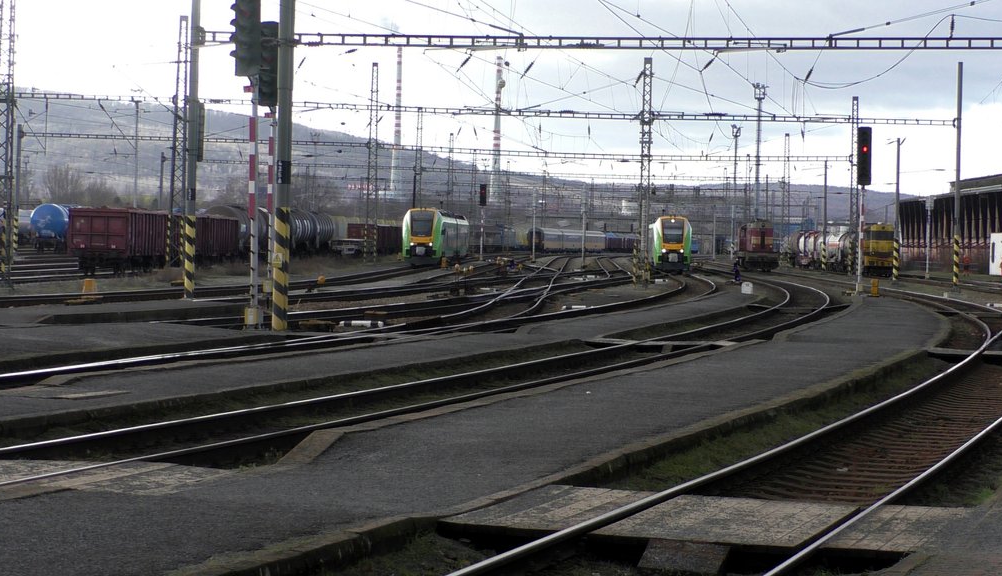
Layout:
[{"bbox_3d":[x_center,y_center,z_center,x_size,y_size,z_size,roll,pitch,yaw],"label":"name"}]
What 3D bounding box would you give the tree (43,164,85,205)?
[{"bbox_3d":[-46.879,-8.407,270.081,4.500,9.600,4.500,1,1,0],"label":"tree"}]

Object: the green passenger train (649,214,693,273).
[{"bbox_3d":[13.815,-3.491,207.818,2.880,4.200,43.700,1,1,3],"label":"green passenger train"}]

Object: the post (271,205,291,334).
[{"bbox_3d":[-4.060,-0.351,46.600,0.240,2.270,0.240,1,1,14],"label":"post"}]

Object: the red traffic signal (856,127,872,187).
[{"bbox_3d":[13.531,-4.895,94.000,0.490,2.160,0.350,1,1,9],"label":"red traffic signal"}]

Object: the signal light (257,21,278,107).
[{"bbox_3d":[-5.801,-5.583,63.000,0.440,2.130,0.330,2,1,18],"label":"signal light"}]

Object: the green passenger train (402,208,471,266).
[{"bbox_3d":[-4.801,-3.866,200.834,2.880,4.200,43.700,1,1,2],"label":"green passenger train"}]

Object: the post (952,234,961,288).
[{"bbox_3d":[20.203,-1.184,112.000,0.230,2.260,0.230,1,1,14],"label":"post"}]

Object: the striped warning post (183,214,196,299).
[{"bbox_3d":[-8.450,-0.827,68.500,0.240,2.260,0.240,1,1,14],"label":"striped warning post"}]

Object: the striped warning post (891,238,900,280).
[{"bbox_3d":[21.247,-1.508,136.000,0.240,2.250,0.240,1,1,14],"label":"striped warning post"}]

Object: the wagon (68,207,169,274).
[{"bbox_3d":[-19.000,-2.306,126.700,2.950,3.250,13.800,1,1,1],"label":"wagon"}]

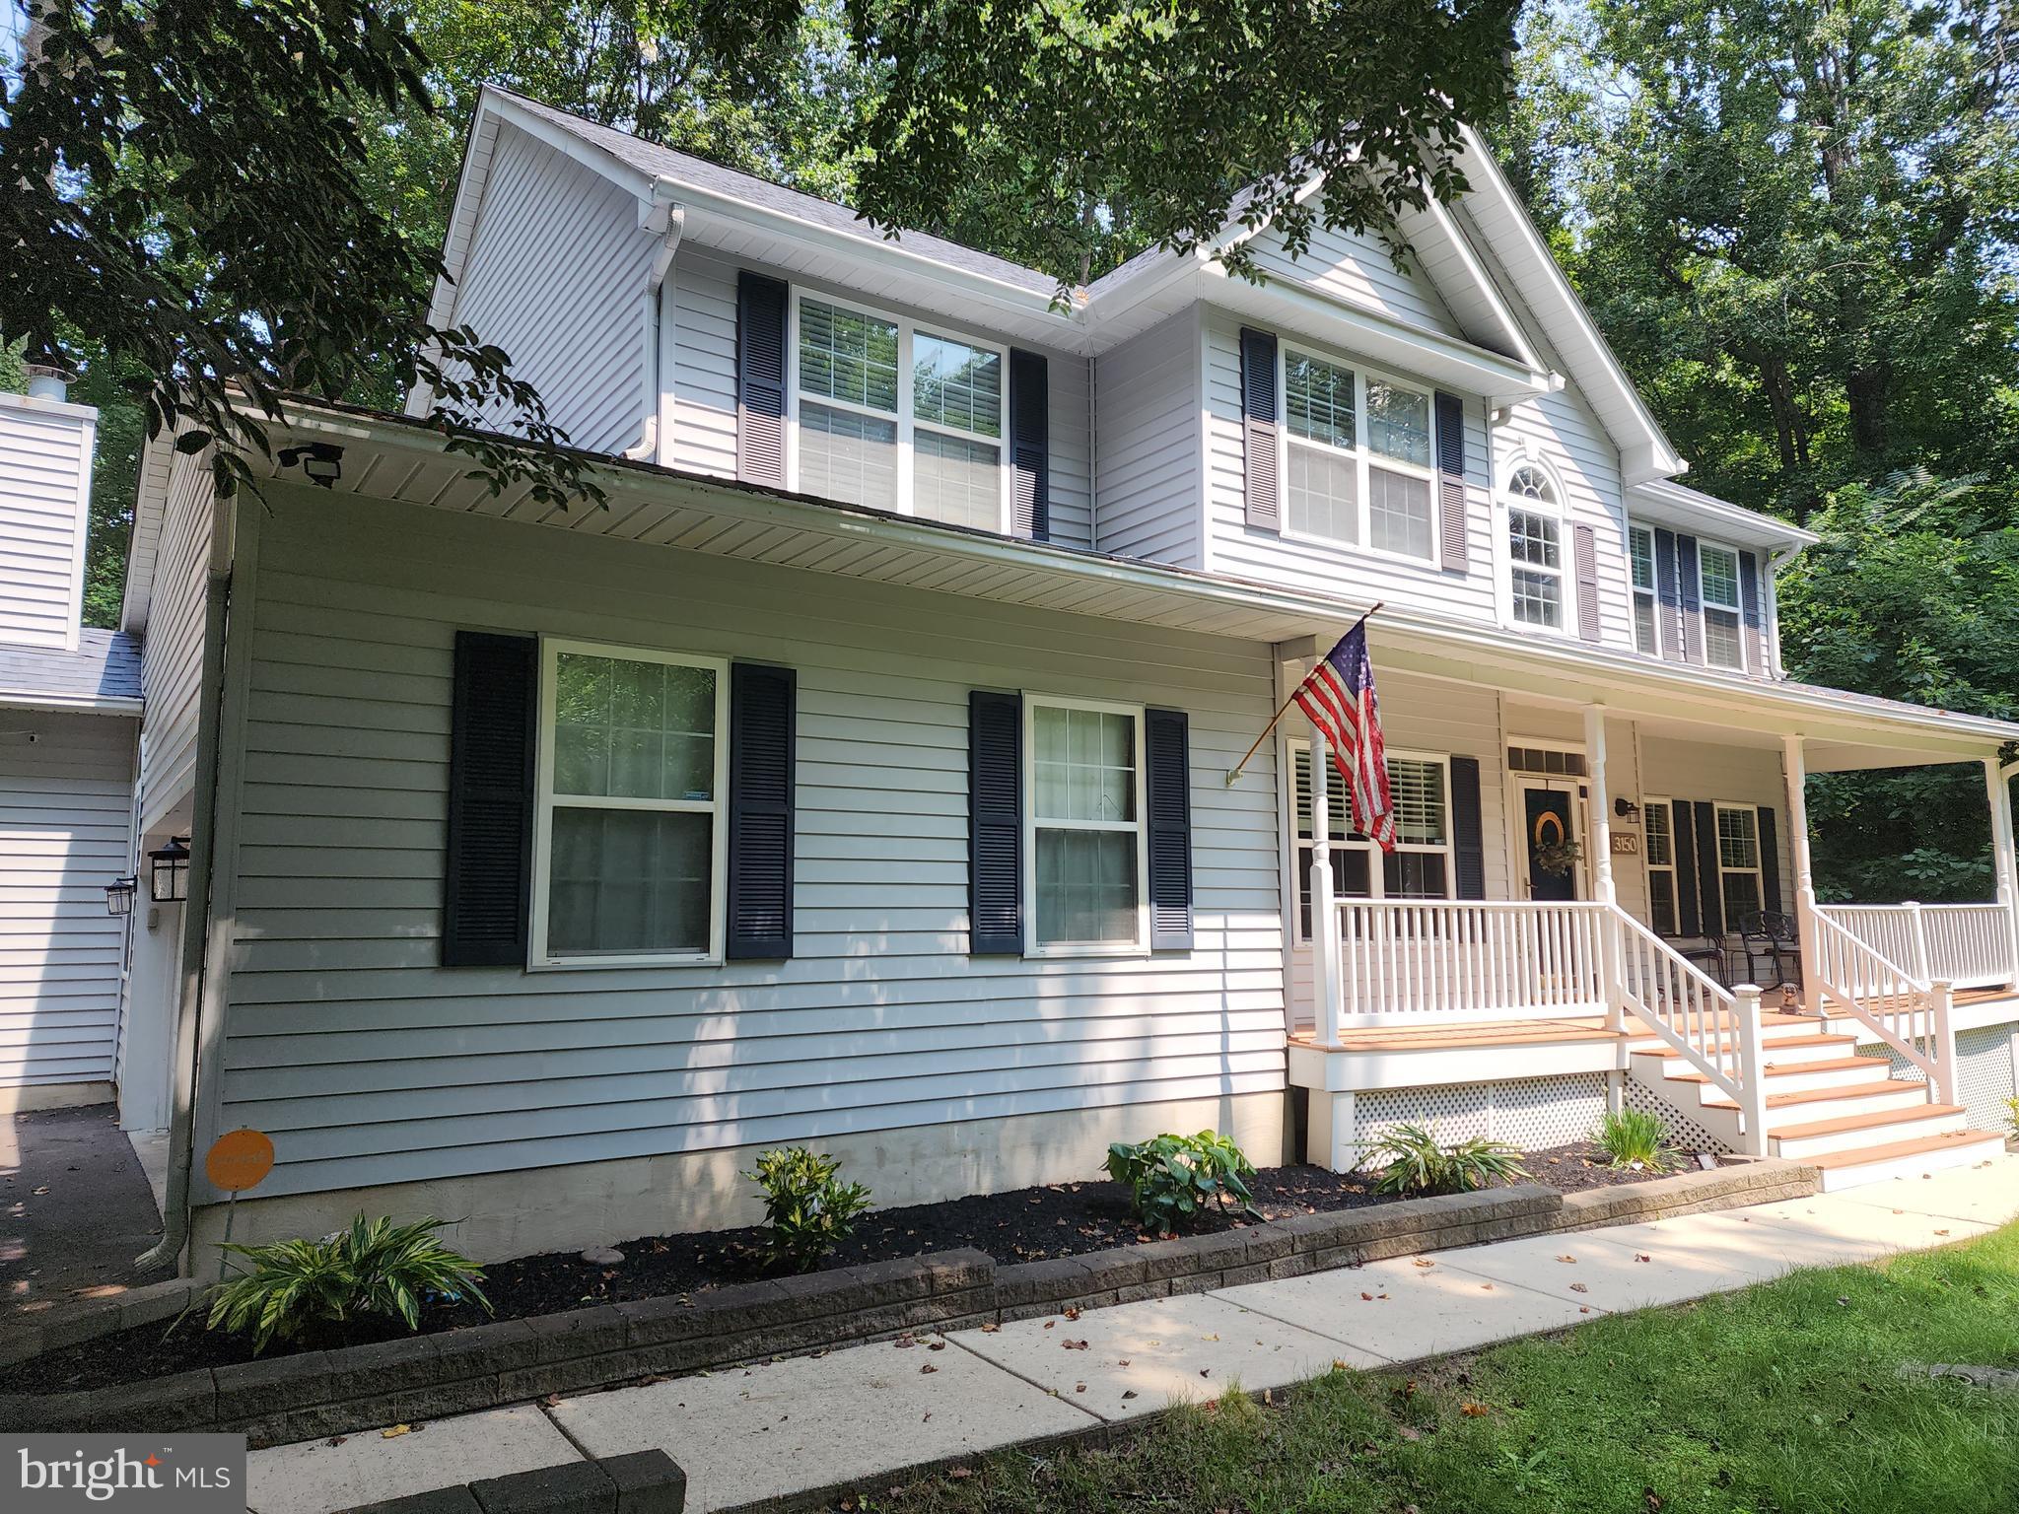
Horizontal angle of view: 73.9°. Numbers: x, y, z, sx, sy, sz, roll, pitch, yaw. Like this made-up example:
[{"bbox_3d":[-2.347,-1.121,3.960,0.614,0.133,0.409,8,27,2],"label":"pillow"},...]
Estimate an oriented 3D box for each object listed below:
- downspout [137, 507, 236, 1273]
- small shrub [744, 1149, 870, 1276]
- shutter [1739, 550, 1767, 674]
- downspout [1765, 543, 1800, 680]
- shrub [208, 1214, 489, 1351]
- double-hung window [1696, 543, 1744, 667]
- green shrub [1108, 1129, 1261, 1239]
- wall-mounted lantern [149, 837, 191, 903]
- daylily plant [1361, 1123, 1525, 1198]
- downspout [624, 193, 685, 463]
[{"bbox_3d":[-3.383,0.452,5.509,0.160,3.215,0.090,4,-8,-35],"label":"downspout"},{"bbox_3d":[-0.862,1.912,5.771,0.510,0.480,0.460,4,-8,-35],"label":"small shrub"},{"bbox_3d":[8.809,-1.701,15.861,0.370,1.490,0.050,4,-8,-35],"label":"shutter"},{"bbox_3d":[9.266,-1.723,15.958,0.100,1.610,0.430,4,-8,-35],"label":"downspout"},{"bbox_3d":[-2.432,1.865,4.975,0.950,0.400,0.800,4,-8,-35],"label":"shrub"},{"bbox_3d":[8.254,-1.732,15.512,0.940,1.500,0.090,4,-8,-35],"label":"double-hung window"},{"bbox_3d":[0.869,2.093,6.724,0.720,0.470,0.620,4,-8,-35],"label":"green shrub"},{"bbox_3d":[-3.622,0.498,5.815,0.195,0.280,0.170,4,-8,-35],"label":"wall-mounted lantern"},{"bbox_3d":[2.507,2.297,7.822,0.880,0.370,0.720,4,-8,-35],"label":"daylily plant"},{"bbox_3d":[-2.192,-2.638,8.317,0.190,1.540,0.610,4,-8,-35],"label":"downspout"}]

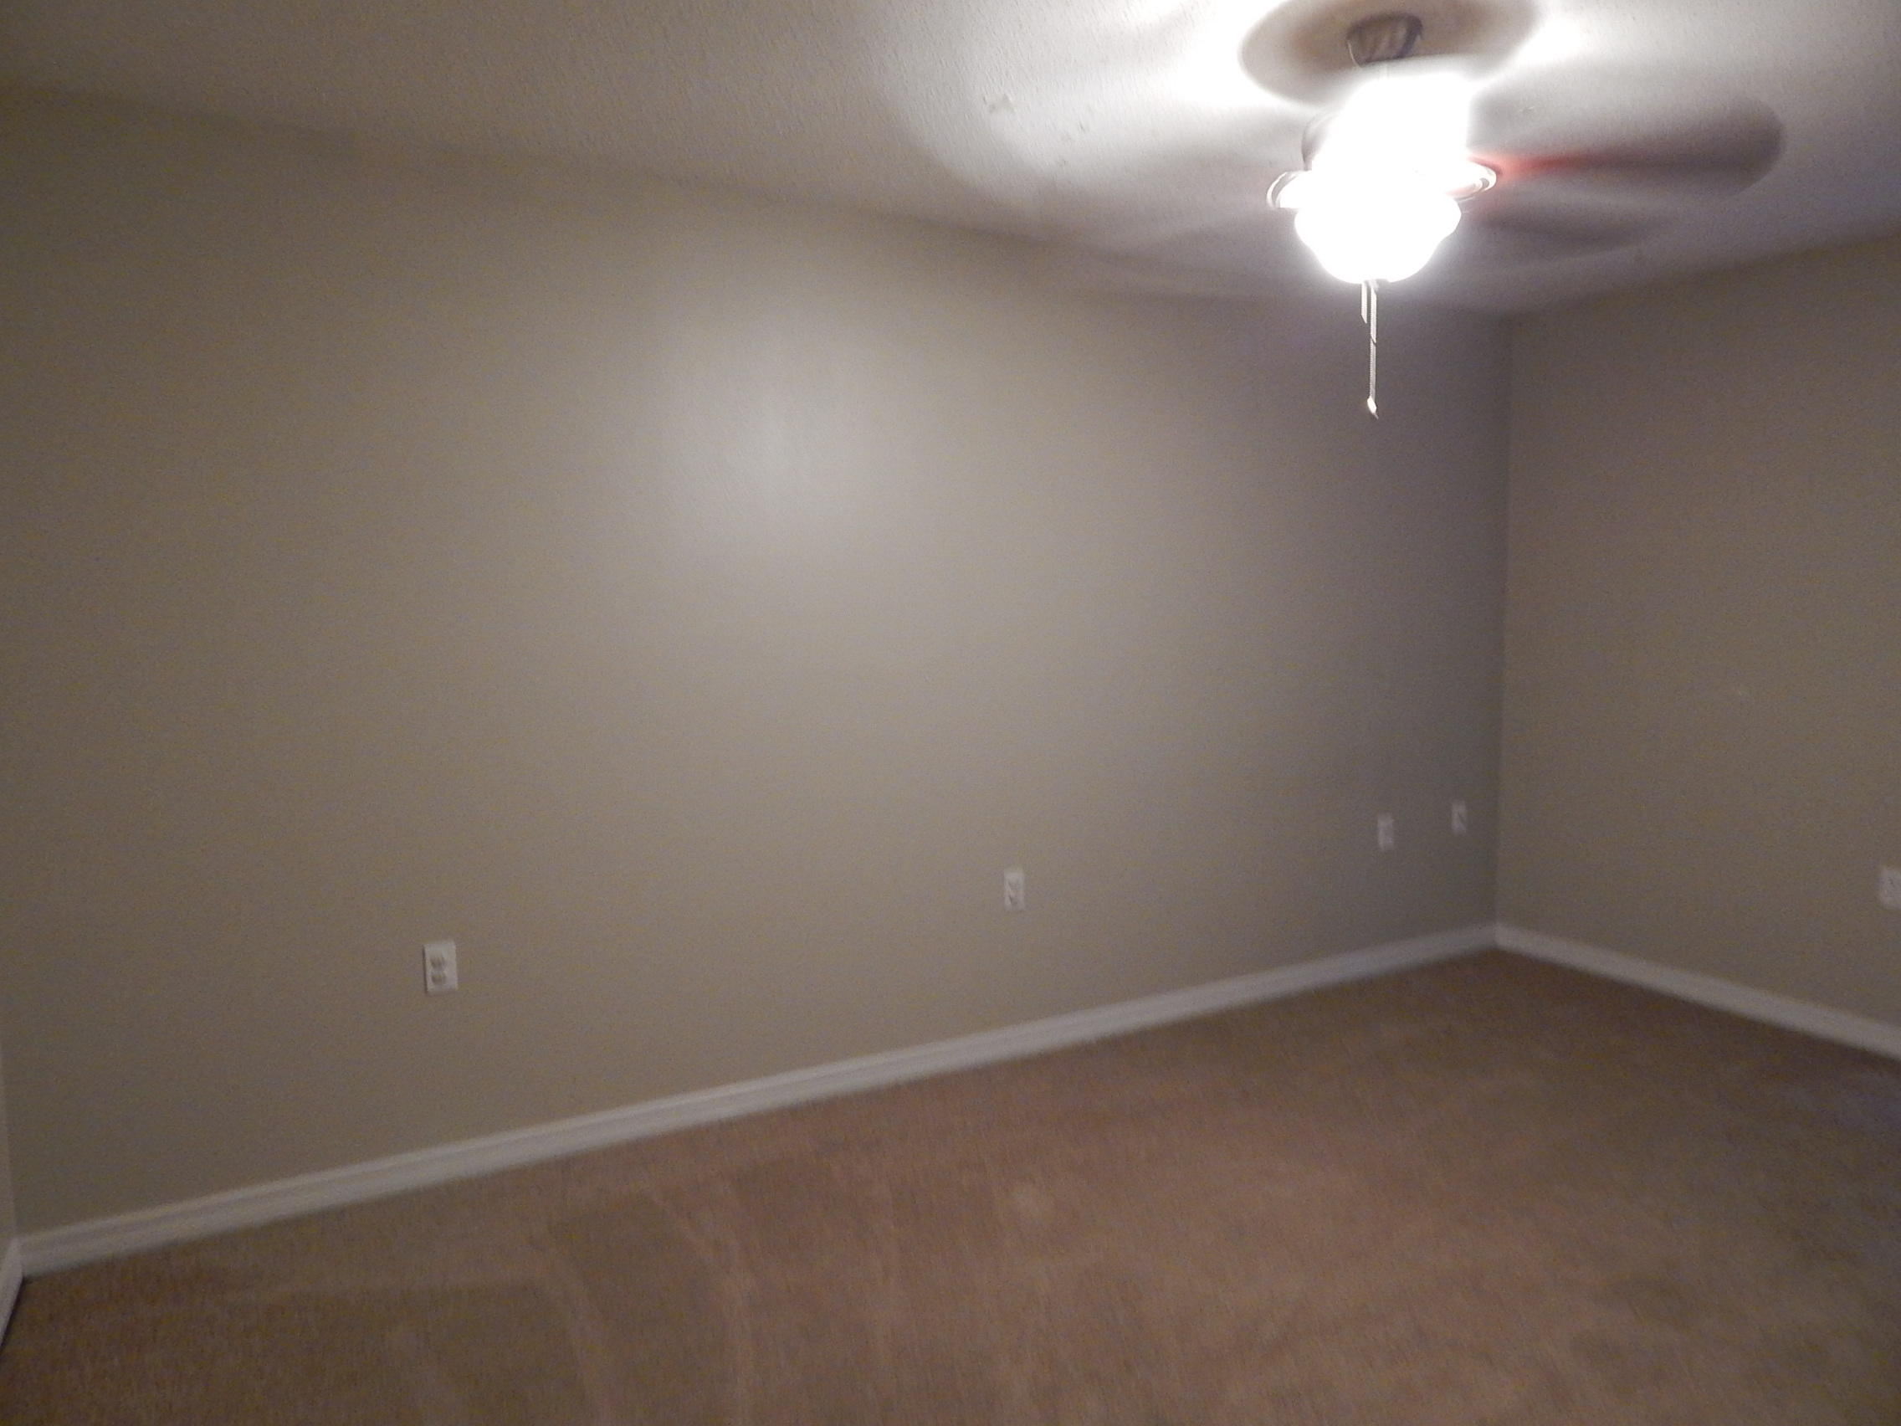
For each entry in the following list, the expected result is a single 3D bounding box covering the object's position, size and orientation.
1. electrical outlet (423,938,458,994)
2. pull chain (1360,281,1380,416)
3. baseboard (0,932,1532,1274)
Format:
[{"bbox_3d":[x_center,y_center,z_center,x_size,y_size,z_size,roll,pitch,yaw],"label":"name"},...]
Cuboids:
[{"bbox_3d":[-1.213,0.609,3.013,0.071,0.116,0.009,-4,6,-30],"label":"electrical outlet"},{"bbox_3d":[0.791,-0.683,2.372,0.025,0.255,0.020,1,6,18],"label":"pull chain"},{"bbox_3d":[0.107,1.008,3.819,4.747,0.091,0.015,-4,6,-30],"label":"baseboard"}]

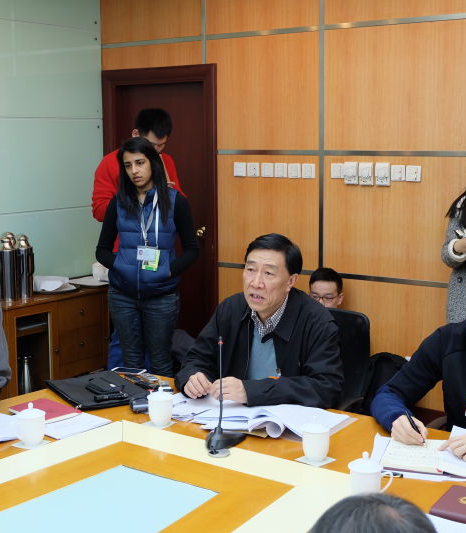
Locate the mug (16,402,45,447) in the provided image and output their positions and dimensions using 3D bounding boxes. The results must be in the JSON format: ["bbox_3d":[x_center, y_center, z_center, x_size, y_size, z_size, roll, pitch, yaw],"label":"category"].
[{"bbox_3d":[-0.602,0.466,2.643,0.085,0.125,0.098,-2,9,-13],"label":"mug"}]

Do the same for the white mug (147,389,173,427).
[{"bbox_3d":[-0.232,0.438,2.829,0.085,0.122,0.098,-1,8,-5],"label":"white mug"}]

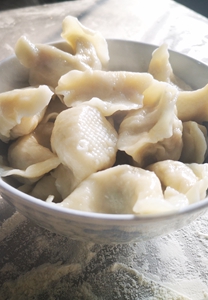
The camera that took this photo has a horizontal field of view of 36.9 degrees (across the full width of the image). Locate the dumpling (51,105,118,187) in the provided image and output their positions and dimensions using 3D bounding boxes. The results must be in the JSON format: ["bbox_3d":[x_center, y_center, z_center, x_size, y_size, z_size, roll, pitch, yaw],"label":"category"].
[{"bbox_3d":[-0.011,-0.002,0.172,0.037,0.032,0.045,-8,45,-13],"label":"dumpling"}]

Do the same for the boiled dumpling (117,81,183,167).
[{"bbox_3d":[0.028,-0.015,0.186,0.037,0.034,0.047,20,45,15],"label":"boiled dumpling"}]

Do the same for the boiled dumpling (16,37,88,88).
[{"bbox_3d":[-0.036,-0.060,0.226,0.055,0.034,0.029,17,45,12],"label":"boiled dumpling"}]

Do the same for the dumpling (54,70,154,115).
[{"bbox_3d":[0.000,-0.035,0.193,0.060,0.027,0.031,1,43,-4],"label":"dumpling"}]

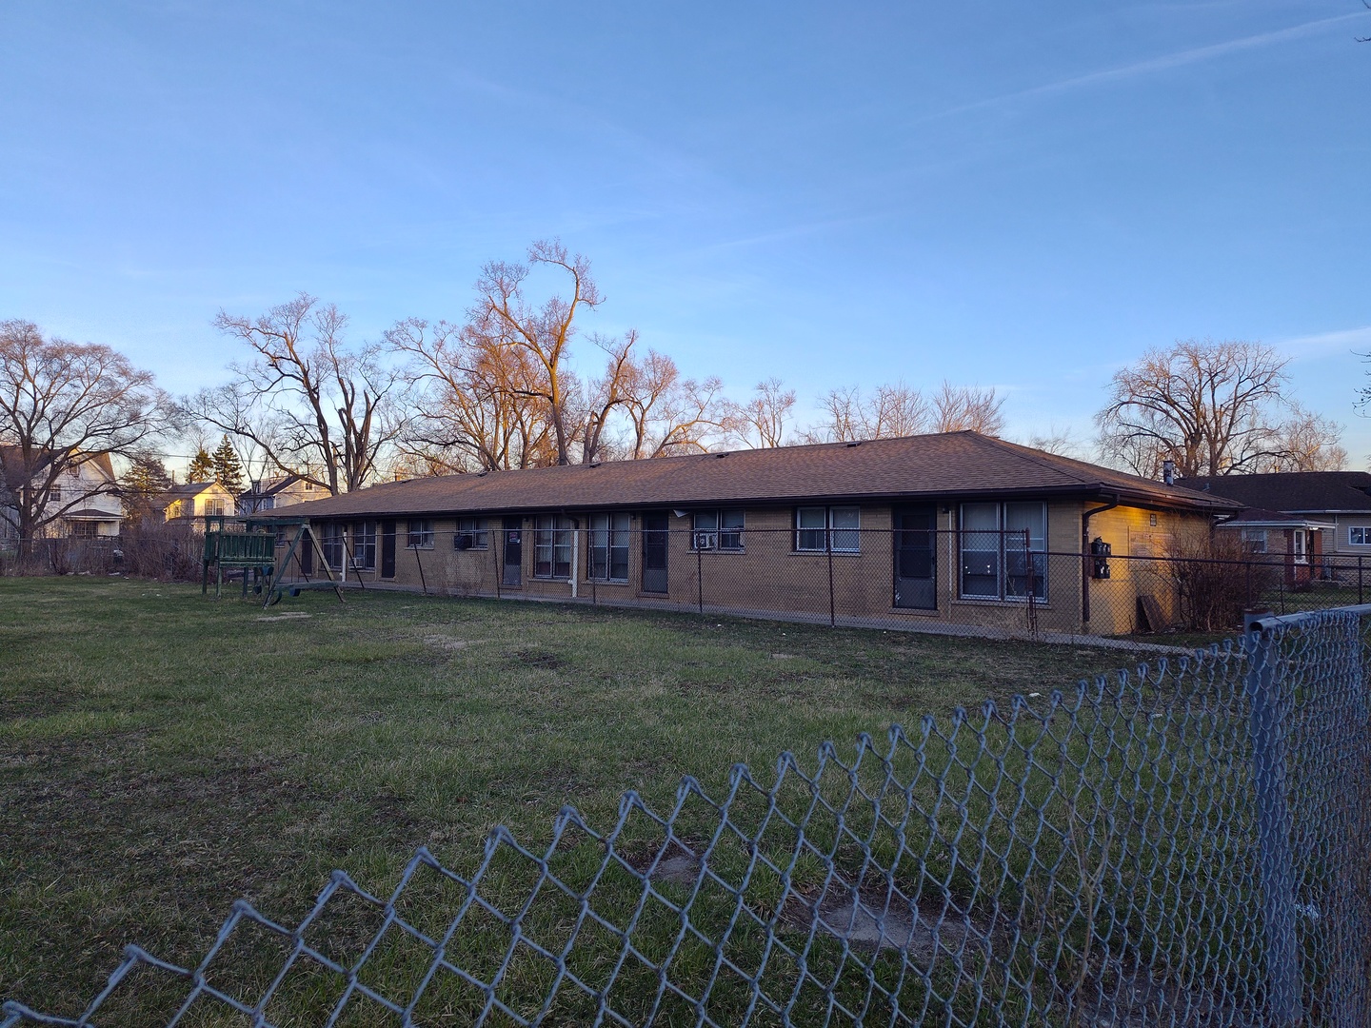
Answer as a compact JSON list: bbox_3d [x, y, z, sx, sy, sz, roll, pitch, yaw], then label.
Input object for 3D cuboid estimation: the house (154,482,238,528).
[{"bbox_3d":[-48.248,0.551,88.204,8.800,7.380,6.200,-1,-3,44],"label":"house"}]

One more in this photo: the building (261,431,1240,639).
[{"bbox_3d":[-3.083,0.420,31.679,37.100,4.370,9.380,-1,-3,44],"label":"building"}]

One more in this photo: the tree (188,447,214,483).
[{"bbox_3d":[-59.656,-1.658,112.115,4.300,13.391,4.300,2,-3,-28],"label":"tree"}]

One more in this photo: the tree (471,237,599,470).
[{"bbox_3d":[-8.490,-5.997,51.280,7.496,18.611,7.496,1,-2,-9],"label":"tree"}]

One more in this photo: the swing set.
[{"bbox_3d":[-10.405,1.097,22.488,5.200,2.080,1.950,-1,-3,44],"label":"swing set"}]

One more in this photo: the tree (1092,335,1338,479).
[{"bbox_3d":[36.448,-3.803,62.206,16.052,16.343,16.052,-1,-3,30],"label":"tree"}]

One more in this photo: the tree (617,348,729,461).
[{"bbox_3d":[-0.806,-3.170,55.204,7.049,13.486,7.049,1,-2,-1],"label":"tree"}]

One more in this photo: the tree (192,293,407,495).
[{"bbox_3d":[-24.737,-5.354,58.189,13.639,17.429,13.639,2,-2,-23],"label":"tree"}]

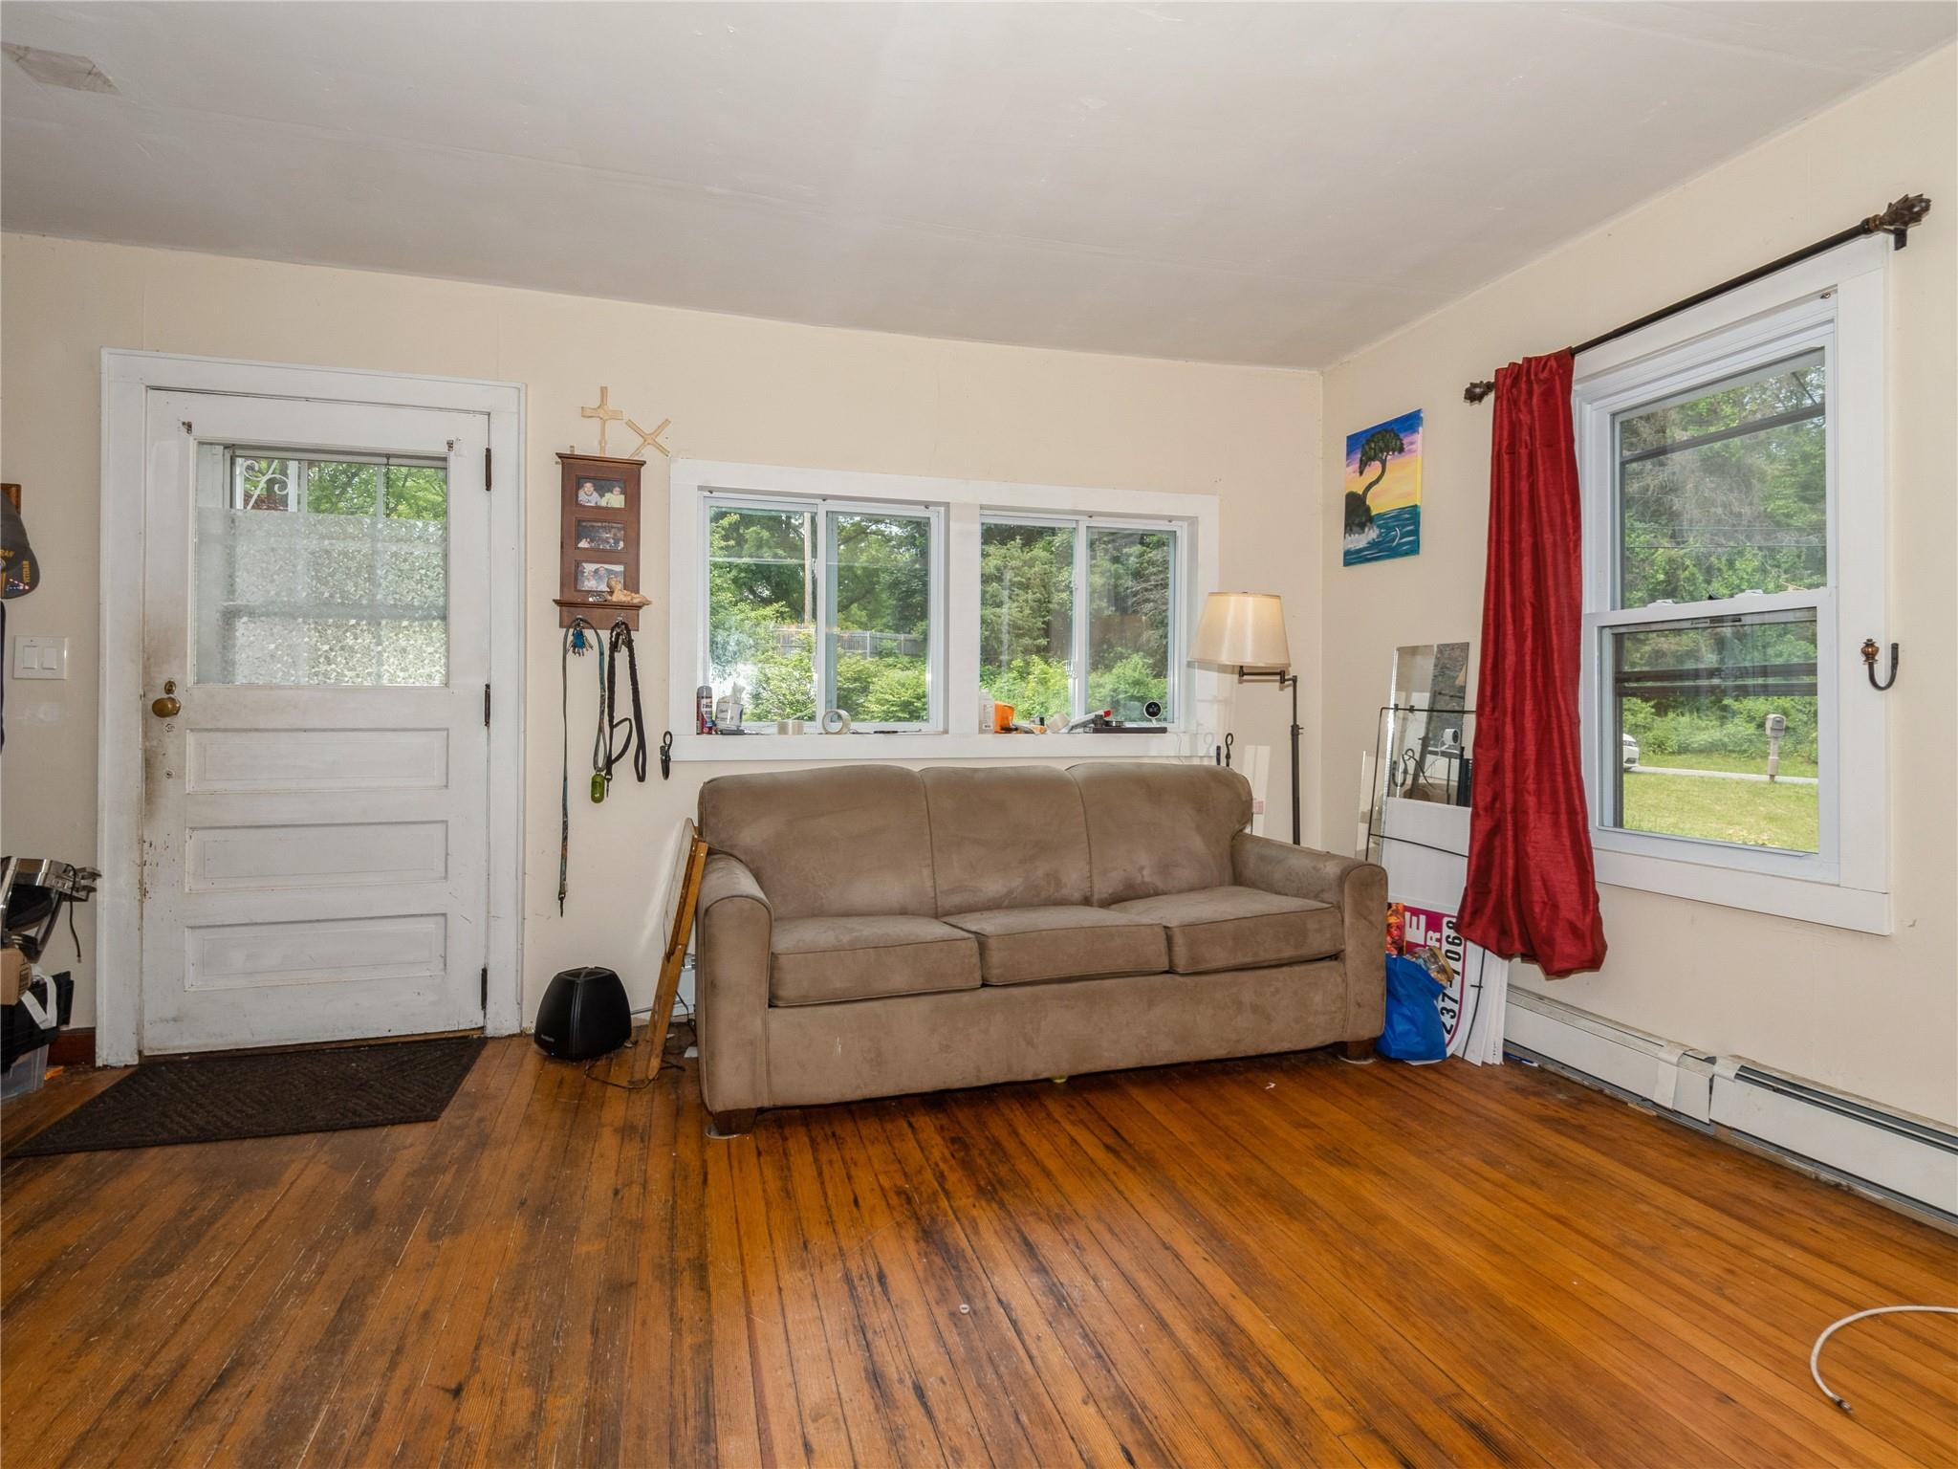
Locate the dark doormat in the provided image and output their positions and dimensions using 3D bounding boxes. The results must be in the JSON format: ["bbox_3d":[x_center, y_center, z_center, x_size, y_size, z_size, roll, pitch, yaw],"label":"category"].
[{"bbox_3d":[-1.925,0.974,2.801,0.925,0.010,0.715,0,0,-15],"label":"dark doormat"}]

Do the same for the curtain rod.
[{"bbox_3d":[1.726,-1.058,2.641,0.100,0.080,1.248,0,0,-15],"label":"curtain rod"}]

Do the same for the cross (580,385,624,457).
[{"bbox_3d":[-1.251,-1.035,3.389,0.133,0.245,0.012,0,0,-15],"label":"cross"}]

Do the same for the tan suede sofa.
[{"bbox_3d":[0.143,0.541,3.208,2.009,0.877,0.907,0,0,-18],"label":"tan suede sofa"}]

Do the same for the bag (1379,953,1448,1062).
[{"bbox_3d":[1.285,0.819,3.174,0.210,0.325,0.230,0,0,-15],"label":"bag"}]

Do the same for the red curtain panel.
[{"bbox_3d":[1.604,-0.204,2.990,0.130,1.774,0.520,0,0,-15],"label":"red curtain panel"}]

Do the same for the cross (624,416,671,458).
[{"bbox_3d":[-1.112,-0.991,3.427,0.142,0.130,0.012,0,0,-15],"label":"cross"}]

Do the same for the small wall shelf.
[{"bbox_3d":[-1.244,-0.630,3.345,0.285,0.556,0.090,0,0,-15],"label":"small wall shelf"}]

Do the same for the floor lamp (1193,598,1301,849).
[{"bbox_3d":[0.996,0.226,3.692,0.550,1.502,0.420,0,0,-15],"label":"floor lamp"}]

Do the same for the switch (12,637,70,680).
[{"bbox_3d":[-2.749,-0.222,2.981,0.127,0.124,0.010,0,0,-15],"label":"switch"}]

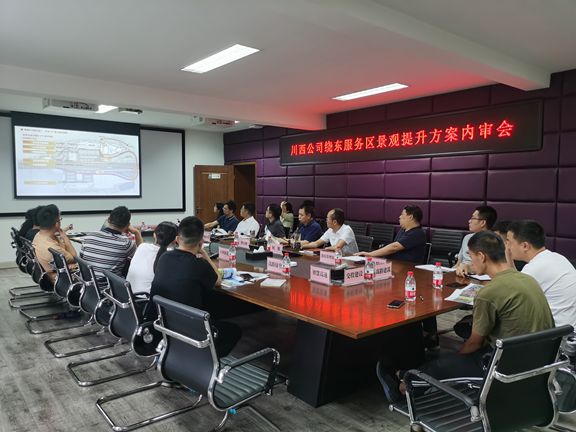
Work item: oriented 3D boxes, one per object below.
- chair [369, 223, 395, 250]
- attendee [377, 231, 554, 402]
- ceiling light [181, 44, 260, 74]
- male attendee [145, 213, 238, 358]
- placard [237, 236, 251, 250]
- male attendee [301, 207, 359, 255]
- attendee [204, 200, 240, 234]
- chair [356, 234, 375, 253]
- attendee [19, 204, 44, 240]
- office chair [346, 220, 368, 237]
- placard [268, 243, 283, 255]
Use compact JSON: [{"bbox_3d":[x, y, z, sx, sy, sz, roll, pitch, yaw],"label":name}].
[{"bbox_3d":[1.271,0.644,6.988,0.600,0.950,0.550,-2,4,-39],"label":"chair"},{"bbox_3d":[0.986,0.693,2.565,0.550,1.240,0.930,-3,4,-43],"label":"attendee"},{"bbox_3d":[-0.777,-1.742,4.993,0.280,0.060,1.210,-2,4,-39],"label":"ceiling light"},{"bbox_3d":[-0.602,0.651,3.122,0.550,1.280,0.740,2,3,24],"label":"male attendee"},{"bbox_3d":[-0.514,0.324,5.342,0.060,0.112,0.240,-2,4,-39],"label":"placard"},{"bbox_3d":[0.553,0.537,5.699,0.780,1.270,0.580,0,3,-17],"label":"male attendee"},{"bbox_3d":[-1.053,0.394,7.288,0.800,1.260,0.620,-1,4,-23],"label":"attendee"},{"bbox_3d":[0.697,0.720,5.673,0.600,0.920,0.550,-2,4,-39],"label":"chair"},{"bbox_3d":[-3.002,0.501,5.453,0.500,1.220,0.750,2,3,20],"label":"attendee"},{"bbox_3d":[0.927,0.619,7.407,0.600,0.950,0.550,-2,4,-39],"label":"office chair"},{"bbox_3d":[-0.132,0.354,4.881,0.060,0.112,0.240,-2,4,-39],"label":"placard"}]

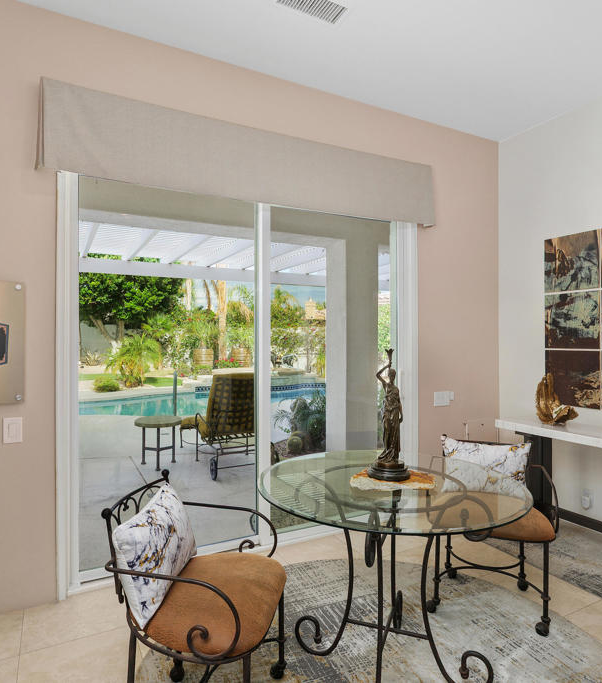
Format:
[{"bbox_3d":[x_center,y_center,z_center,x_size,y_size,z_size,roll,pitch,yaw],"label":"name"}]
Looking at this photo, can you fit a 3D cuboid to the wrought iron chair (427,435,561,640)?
[{"bbox_3d":[0.972,0.930,2.355,0.580,0.800,0.550,0,0,20],"label":"wrought iron chair"}]

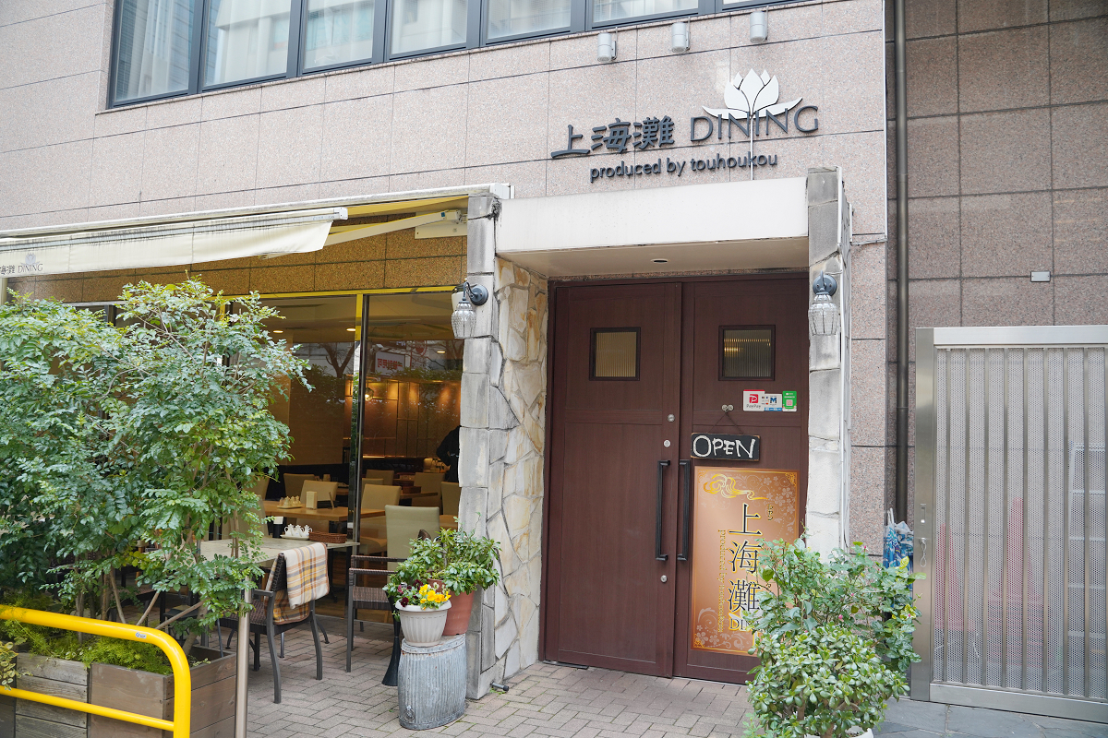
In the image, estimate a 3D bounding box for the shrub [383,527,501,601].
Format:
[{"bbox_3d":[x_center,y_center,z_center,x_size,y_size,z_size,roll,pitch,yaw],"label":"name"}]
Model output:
[{"bbox_3d":[-0.607,1.037,4.641,0.640,0.430,0.540,0,-4,23],"label":"shrub"}]

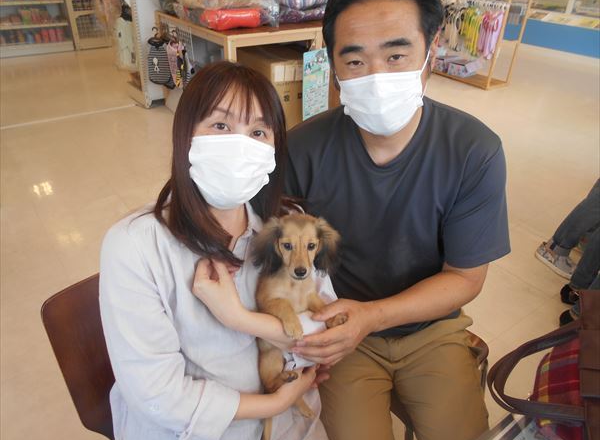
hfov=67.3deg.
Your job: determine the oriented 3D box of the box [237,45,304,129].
[{"bbox_3d":[-0.179,-1.076,3.739,0.410,0.550,0.470,-18,38,-30],"label":"box"}]

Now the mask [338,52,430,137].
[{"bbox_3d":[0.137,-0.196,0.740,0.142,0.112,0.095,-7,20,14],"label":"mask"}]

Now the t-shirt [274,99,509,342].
[{"bbox_3d":[0.160,-0.010,0.985,0.510,0.550,0.320,4,32,9],"label":"t-shirt"}]

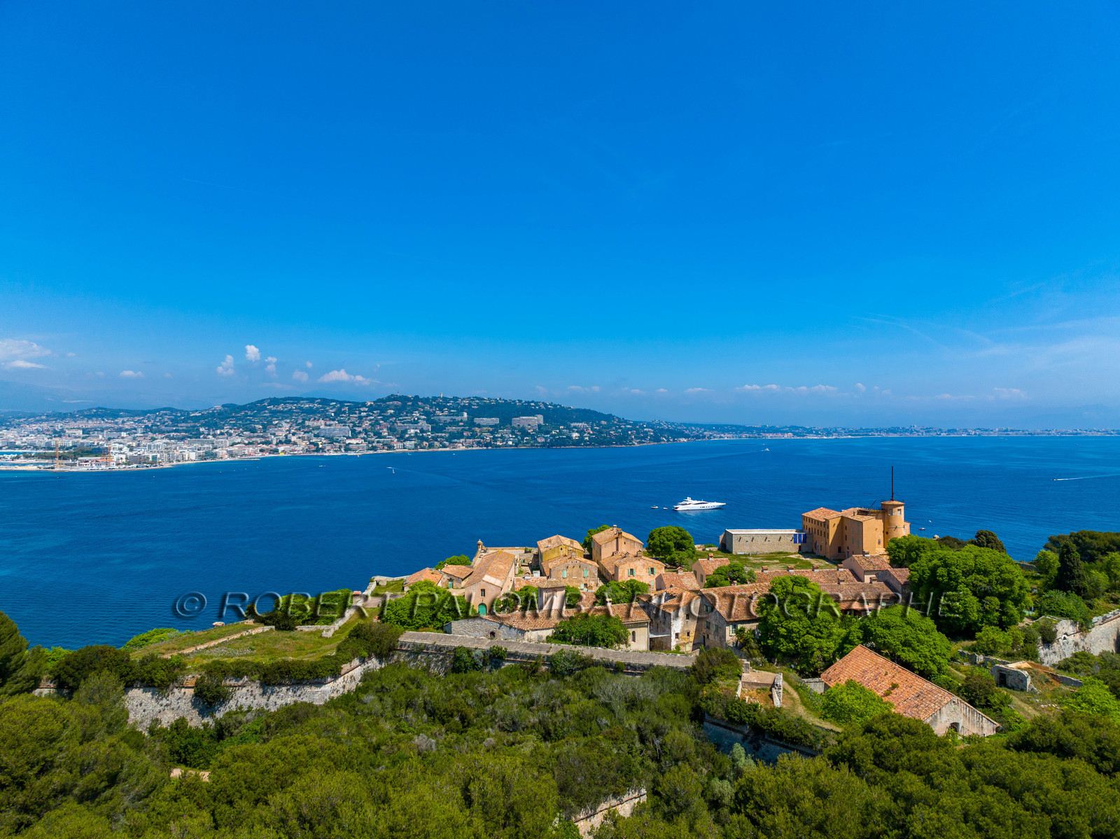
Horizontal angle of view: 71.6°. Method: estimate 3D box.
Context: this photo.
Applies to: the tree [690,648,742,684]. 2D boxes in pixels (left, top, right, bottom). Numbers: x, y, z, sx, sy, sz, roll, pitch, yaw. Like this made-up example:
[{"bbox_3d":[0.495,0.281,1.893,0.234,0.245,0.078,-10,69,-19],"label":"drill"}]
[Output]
[{"bbox_3d":[24.151,38.103,119.978,7.600,5.690,6.800,0,0,11],"label":"tree"}]

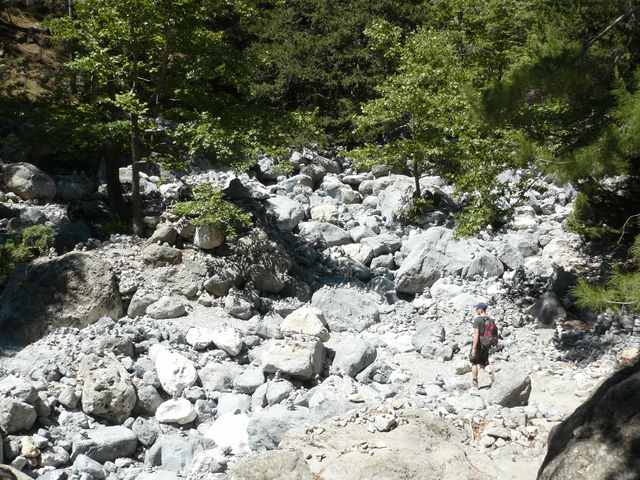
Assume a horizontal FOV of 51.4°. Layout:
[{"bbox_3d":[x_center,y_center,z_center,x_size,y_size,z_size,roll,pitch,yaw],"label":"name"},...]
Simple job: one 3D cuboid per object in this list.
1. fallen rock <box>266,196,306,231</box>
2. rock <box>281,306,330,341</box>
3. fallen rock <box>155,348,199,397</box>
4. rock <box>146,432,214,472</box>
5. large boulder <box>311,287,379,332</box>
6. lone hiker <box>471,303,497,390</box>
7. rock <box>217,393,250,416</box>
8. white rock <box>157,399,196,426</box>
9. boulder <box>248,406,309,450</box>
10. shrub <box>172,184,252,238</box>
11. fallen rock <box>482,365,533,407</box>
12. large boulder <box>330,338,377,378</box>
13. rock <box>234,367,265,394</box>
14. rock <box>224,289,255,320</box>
[{"bbox_3d":[-1.183,-0.936,23.500,1.412,1.176,1.271,0,6,0],"label":"fallen rock"},{"bbox_3d":[-0.329,1.894,15.100,1.134,0.641,0.907,0,6,-1],"label":"rock"},{"bbox_3d":[-2.953,2.687,13.600,0.940,1.020,0.799,0,6,0],"label":"fallen rock"},{"bbox_3d":[-2.284,3.464,10.900,1.114,0.560,0.891,-1,6,-12],"label":"rock"},{"bbox_3d":[0.624,1.702,16.300,1.700,1.000,1.350,0,7,0],"label":"large boulder"},{"bbox_3d":[3.361,2.156,13.600,0.520,1.750,0.480,-6,8,-43],"label":"lone hiker"},{"bbox_3d":[-1.521,2.892,11.700,0.600,0.380,0.550,0,7,0],"label":"rock"},{"bbox_3d":[-2.479,2.963,11.500,0.680,0.340,0.500,-1,8,-6],"label":"white rock"},{"bbox_3d":[-0.680,3.071,10.900,1.050,0.600,0.950,0,7,0],"label":"boulder"},{"bbox_3d":[-3.149,-0.835,19.500,2.300,1.500,1.900,0,7,0],"label":"shrub"},{"bbox_3d":[3.521,2.770,12.500,0.930,0.650,0.850,0,7,0],"label":"fallen rock"},{"bbox_3d":[0.735,2.599,14.600,1.009,0.857,0.908,0,6,0],"label":"large boulder"},{"bbox_3d":[-1.440,2.871,13.600,0.613,0.563,0.552,0,6,0],"label":"rock"},{"bbox_3d":[-2.056,1.647,17.000,0.766,0.806,0.690,0,6,0],"label":"rock"}]

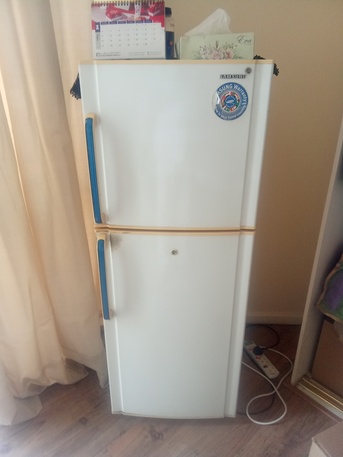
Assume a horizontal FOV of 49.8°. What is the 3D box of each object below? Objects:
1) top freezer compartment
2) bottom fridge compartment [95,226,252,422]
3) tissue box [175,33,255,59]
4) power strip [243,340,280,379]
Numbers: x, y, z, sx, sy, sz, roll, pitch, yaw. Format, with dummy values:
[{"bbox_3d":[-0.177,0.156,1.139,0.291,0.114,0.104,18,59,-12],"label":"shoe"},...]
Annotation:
[{"bbox_3d":[0.021,-0.367,1.480,0.580,0.555,0.610,1,25,2],"label":"top freezer compartment"},{"bbox_3d":[0.022,0.329,1.804,0.580,0.980,0.610,1,25,2],"label":"bottom fridge compartment"},{"bbox_3d":[0.150,-0.577,1.182,0.226,0.076,0.115,4,25,9],"label":"tissue box"},{"bbox_3d":[0.505,0.740,2.118,0.060,0.039,0.310,-9,27,-19],"label":"power strip"}]

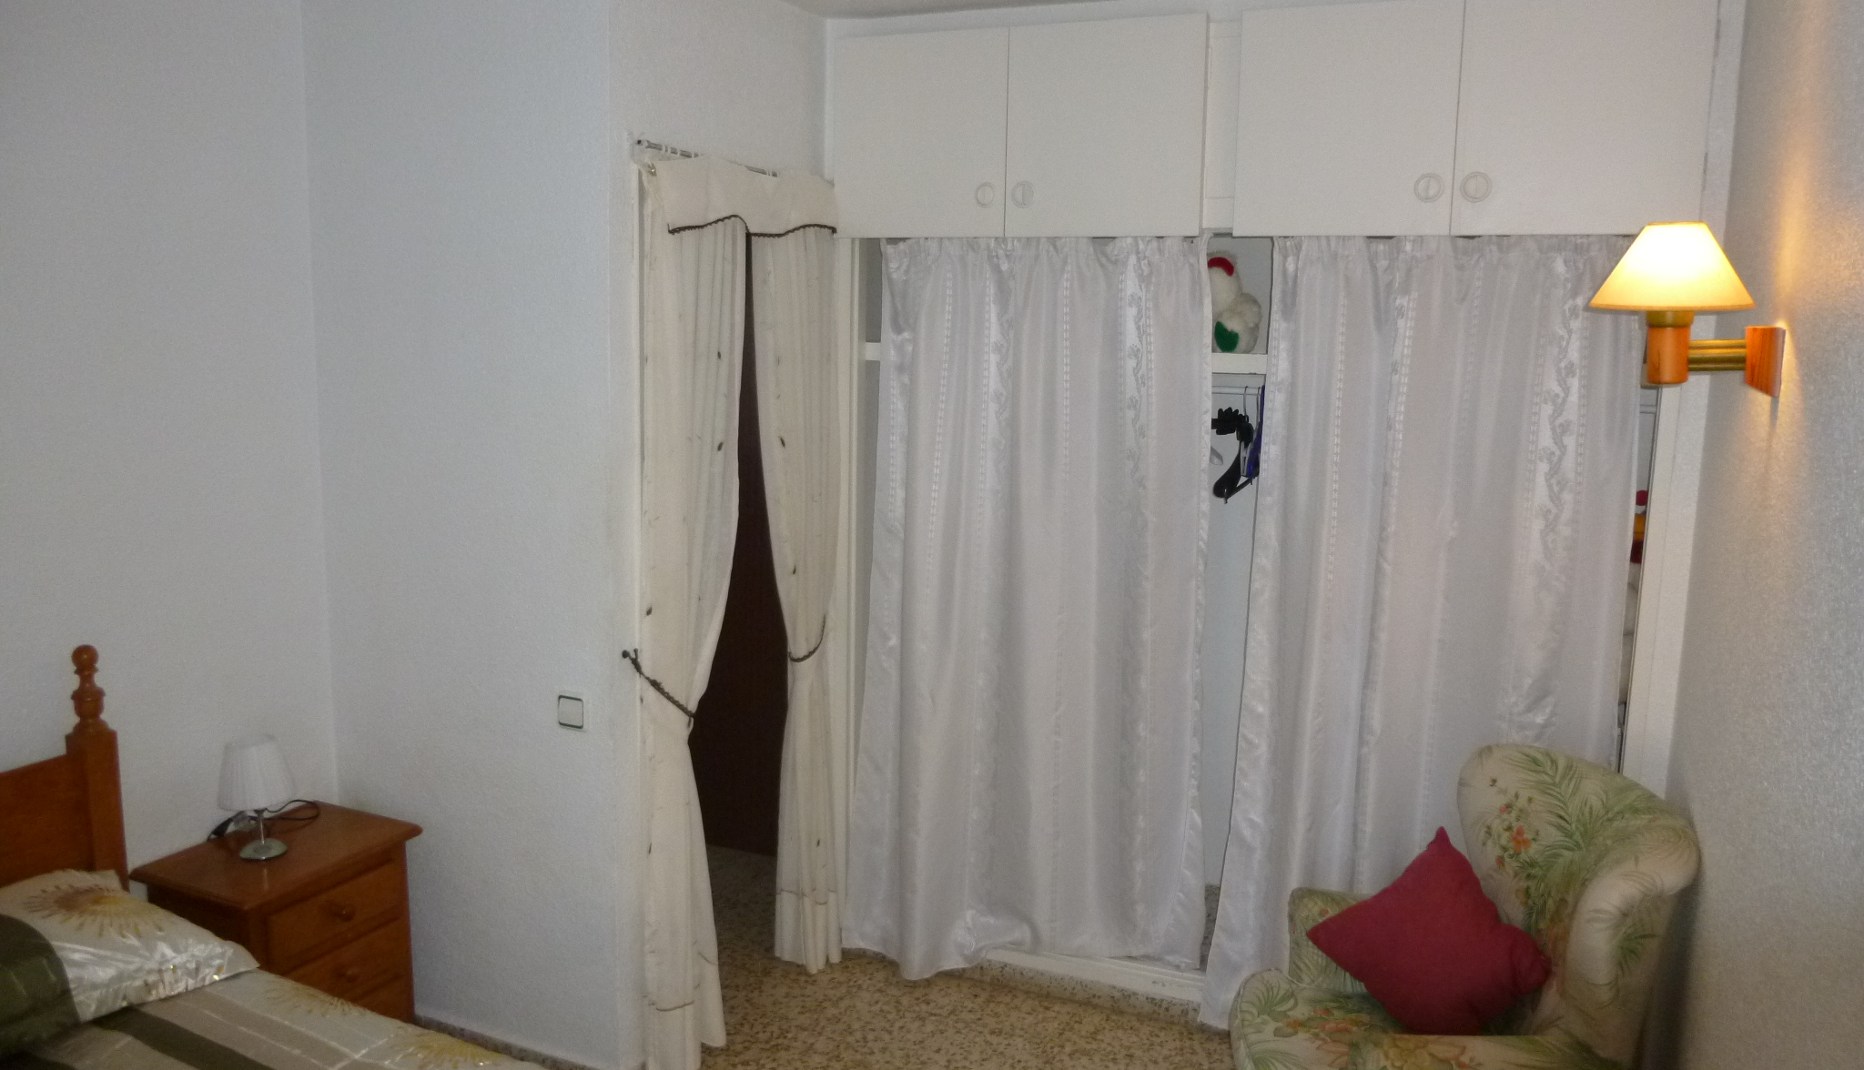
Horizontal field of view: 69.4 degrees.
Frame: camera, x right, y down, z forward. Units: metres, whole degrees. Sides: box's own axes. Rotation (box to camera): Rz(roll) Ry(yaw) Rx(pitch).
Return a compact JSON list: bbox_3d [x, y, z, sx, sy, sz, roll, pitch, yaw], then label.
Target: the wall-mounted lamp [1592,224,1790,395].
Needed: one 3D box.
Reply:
[{"bbox_3d":[1.124,-0.337,2.005,0.269,0.256,0.227,5,9,23],"label":"wall-mounted lamp"}]

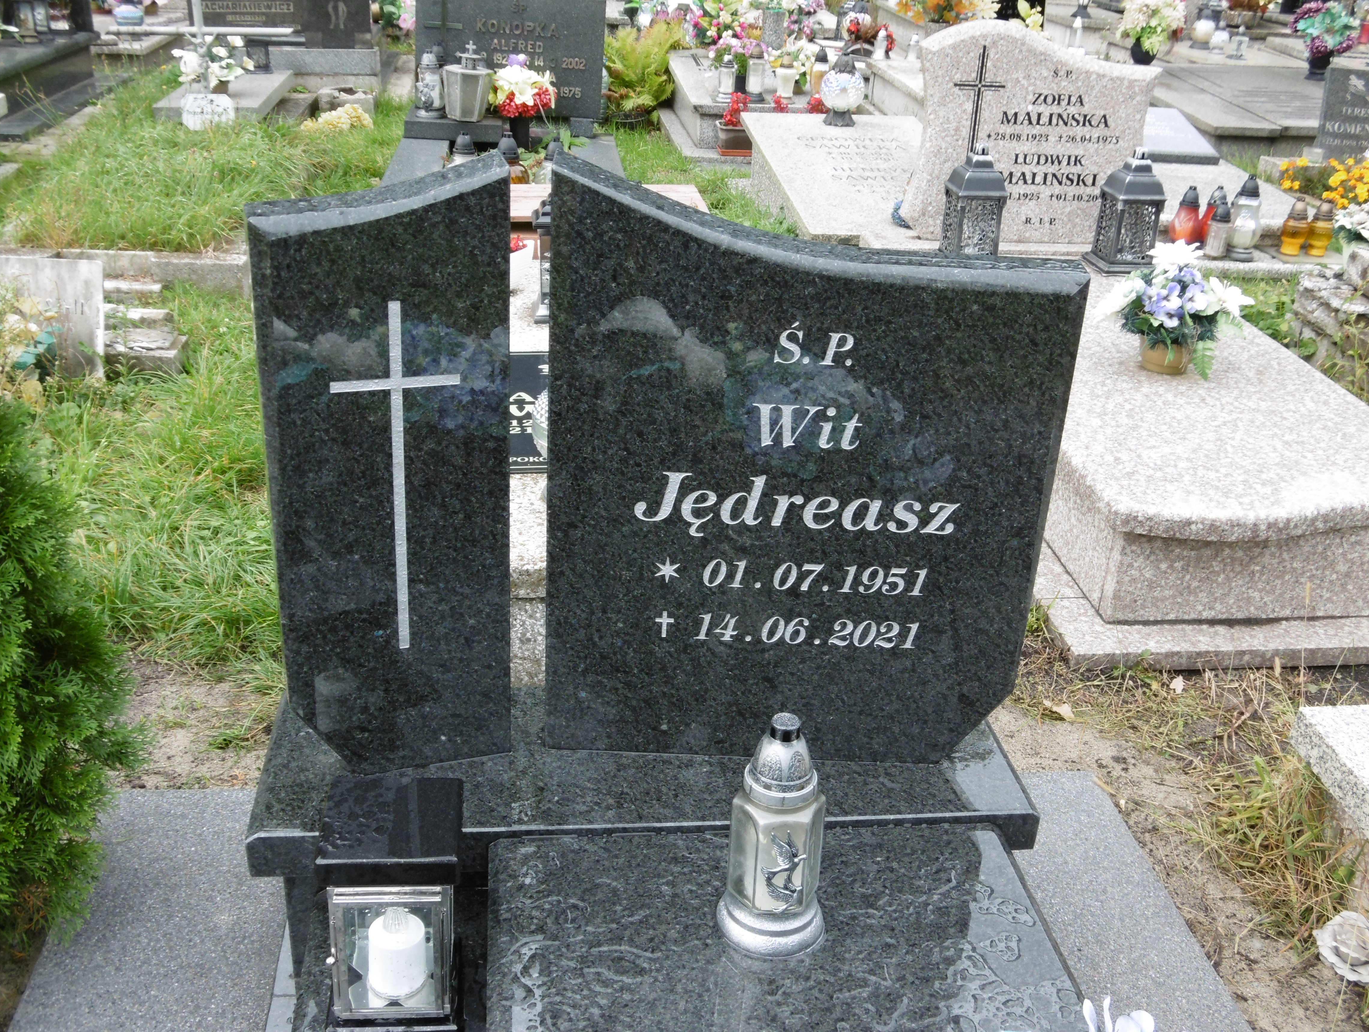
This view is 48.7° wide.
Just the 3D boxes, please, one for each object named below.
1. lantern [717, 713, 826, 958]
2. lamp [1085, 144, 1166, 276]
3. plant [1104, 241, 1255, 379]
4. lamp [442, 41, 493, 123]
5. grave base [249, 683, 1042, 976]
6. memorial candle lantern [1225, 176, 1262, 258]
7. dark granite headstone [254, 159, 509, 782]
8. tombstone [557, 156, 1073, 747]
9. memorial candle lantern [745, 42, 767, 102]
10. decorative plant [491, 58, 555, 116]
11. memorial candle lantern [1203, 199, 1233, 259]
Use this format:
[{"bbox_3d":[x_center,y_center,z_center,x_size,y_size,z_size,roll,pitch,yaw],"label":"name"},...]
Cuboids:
[{"bbox_3d":[0.106,0.347,1.708,0.128,0.281,0.128,3,25,0],"label":"lantern"},{"bbox_3d":[1.277,-0.877,4.300,0.180,0.345,0.180,0,25,-7],"label":"lamp"},{"bbox_3d":[1.150,-0.481,3.510,0.330,0.290,0.280,0,25,-7],"label":"plant"},{"bbox_3d":[-0.798,-1.596,5.500,0.185,0.265,0.180,0,27,-7],"label":"lamp"},{"bbox_3d":[-0.061,0.418,2.091,1.000,0.230,0.335,0,25,-7],"label":"grave base"},{"bbox_3d":[1.891,-1.006,5.053,0.115,0.276,0.115,0,27,-7],"label":"memorial candle lantern"},{"bbox_3d":[-0.348,-0.037,1.780,0.277,0.768,0.073,-6,28,-19],"label":"dark granite headstone"},{"bbox_3d":[0.146,-0.048,1.915,0.625,0.783,0.090,3,25,-1],"label":"tombstone"},{"bbox_3d":[0.328,-1.992,6.755,0.090,0.238,0.090,0,25,-7],"label":"memorial candle lantern"},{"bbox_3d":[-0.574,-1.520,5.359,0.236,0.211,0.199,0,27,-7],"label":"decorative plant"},{"bbox_3d":[1.882,-1.012,5.305,0.085,0.190,0.085,0,25,-7],"label":"memorial candle lantern"}]

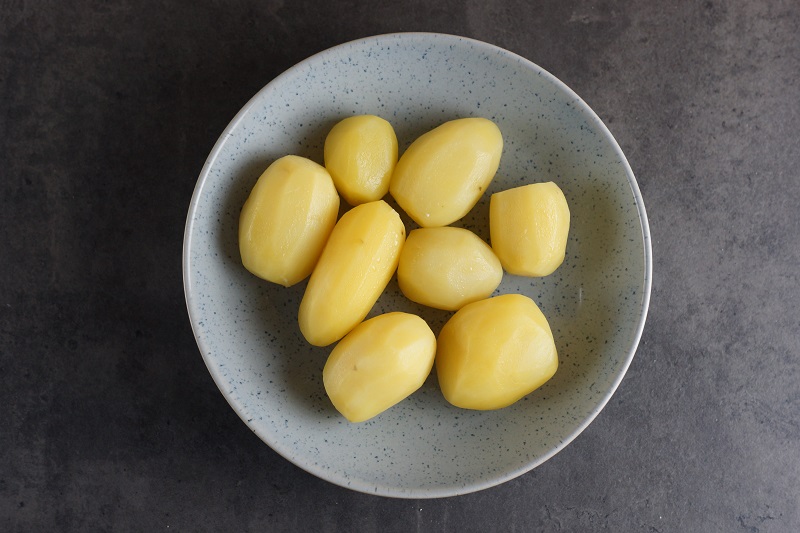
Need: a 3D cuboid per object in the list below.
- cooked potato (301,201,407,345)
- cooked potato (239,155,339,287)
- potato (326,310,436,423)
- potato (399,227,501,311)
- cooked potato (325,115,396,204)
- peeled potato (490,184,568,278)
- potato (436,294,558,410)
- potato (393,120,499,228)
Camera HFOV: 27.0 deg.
[{"bbox_3d":[-0.026,0.005,0.915,0.039,0.036,0.087,29,89,1],"label":"cooked potato"},{"bbox_3d":[-0.061,-0.026,0.911,0.050,0.044,0.069,27,89,1],"label":"cooked potato"},{"bbox_3d":[-0.011,0.052,0.915,0.066,0.040,0.046,-35,89,-1],"label":"potato"},{"bbox_3d":[0.028,0.001,0.917,0.057,0.041,0.045,10,89,0],"label":"potato"},{"bbox_3d":[-0.021,-0.058,0.915,0.040,0.038,0.048,-10,89,0],"label":"cooked potato"},{"bbox_3d":[0.072,-0.018,0.913,0.045,0.043,0.050,-12,89,0],"label":"peeled potato"},{"bbox_3d":[0.051,0.047,0.911,0.066,0.049,0.058,-24,89,0],"label":"potato"},{"bbox_3d":[0.028,-0.053,0.911,0.047,0.040,0.069,39,89,1],"label":"potato"}]

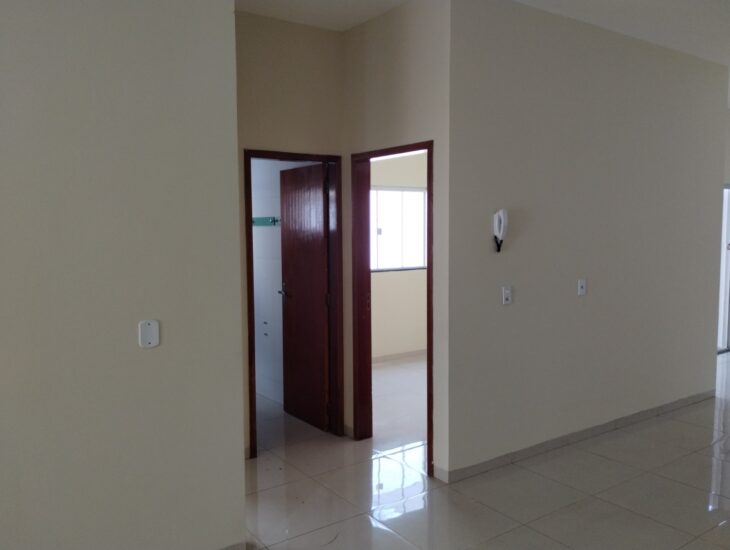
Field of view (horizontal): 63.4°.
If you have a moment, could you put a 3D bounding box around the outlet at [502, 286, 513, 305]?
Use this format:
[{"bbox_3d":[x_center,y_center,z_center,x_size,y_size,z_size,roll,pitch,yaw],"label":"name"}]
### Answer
[{"bbox_3d":[0.931,0.138,3.849,0.075,0.118,0.014,-3,5,-35],"label":"outlet"}]

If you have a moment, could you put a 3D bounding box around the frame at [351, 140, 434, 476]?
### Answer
[{"bbox_3d":[0.228,0.209,4.088,0.140,2.130,0.896,-3,5,-35],"label":"frame"}]

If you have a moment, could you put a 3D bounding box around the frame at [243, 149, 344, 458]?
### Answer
[{"bbox_3d":[-0.525,0.199,4.324,0.776,2.130,0.140,-3,5,-35],"label":"frame"}]

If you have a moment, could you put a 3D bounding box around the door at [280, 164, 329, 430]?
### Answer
[{"bbox_3d":[-0.500,0.172,4.870,0.036,2.096,0.700,-3,5,-36],"label":"door"}]

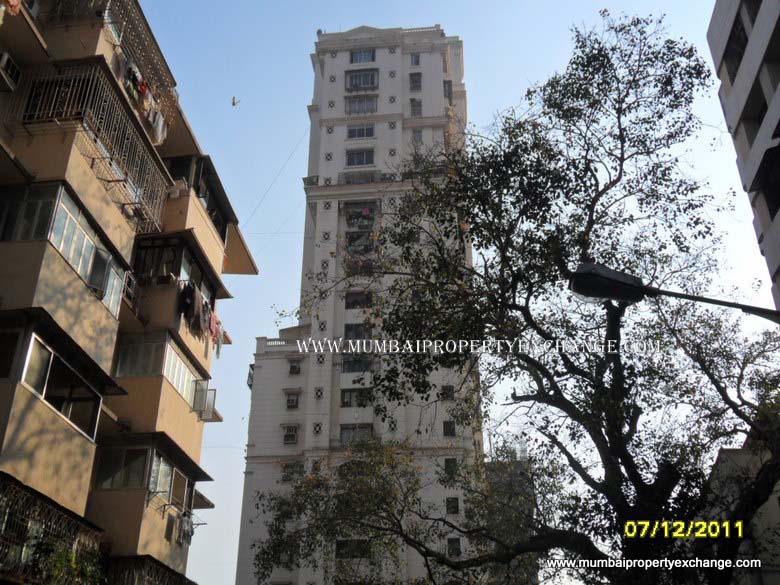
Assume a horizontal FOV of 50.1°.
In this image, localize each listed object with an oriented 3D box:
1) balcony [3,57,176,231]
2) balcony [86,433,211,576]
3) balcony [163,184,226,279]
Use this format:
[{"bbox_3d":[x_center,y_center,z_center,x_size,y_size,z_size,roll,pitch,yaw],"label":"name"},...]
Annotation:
[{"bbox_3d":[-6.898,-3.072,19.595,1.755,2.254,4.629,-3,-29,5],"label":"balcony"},{"bbox_3d":[-6.342,5.743,22.042,1.755,2.978,4.146,-3,-29,5],"label":"balcony"},{"bbox_3d":[-6.461,-1.625,26.159,1.433,1.554,3.606,-3,-29,5],"label":"balcony"}]

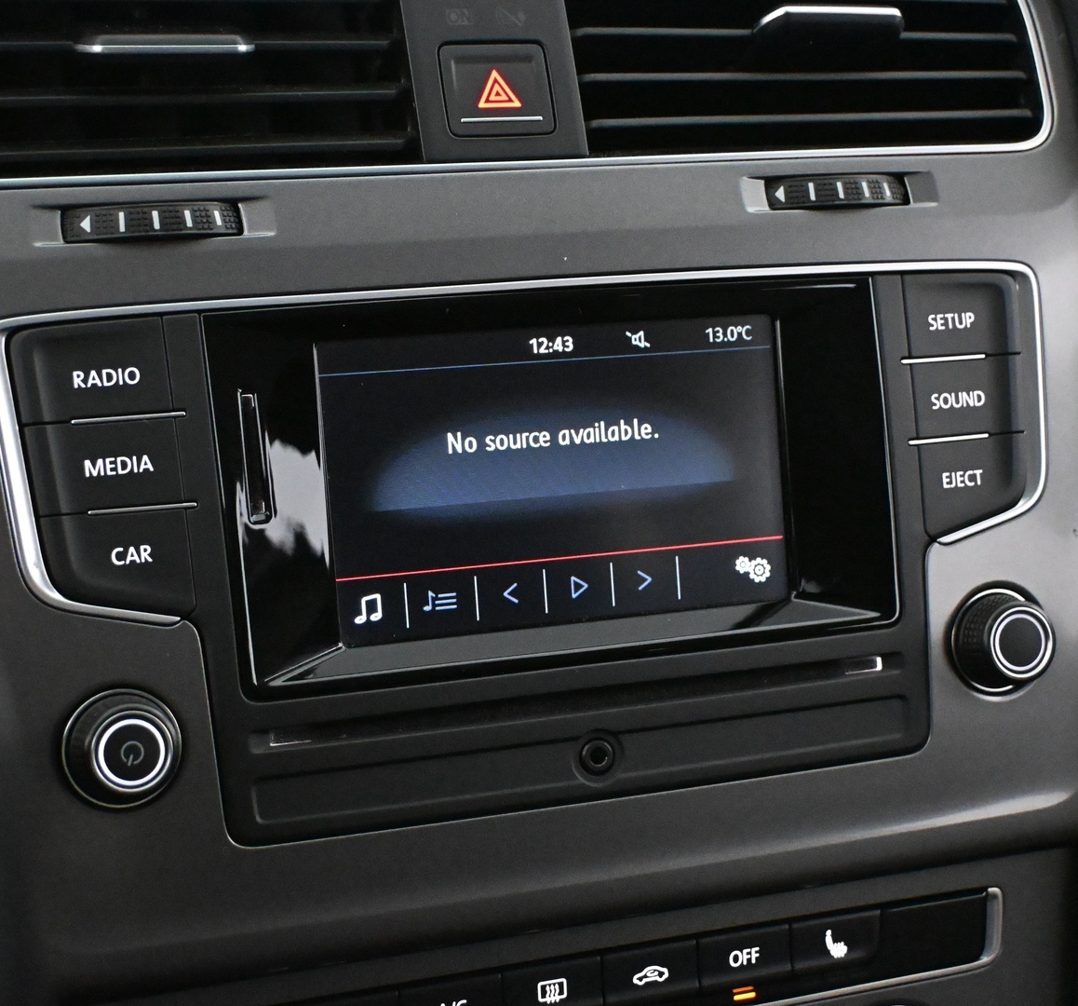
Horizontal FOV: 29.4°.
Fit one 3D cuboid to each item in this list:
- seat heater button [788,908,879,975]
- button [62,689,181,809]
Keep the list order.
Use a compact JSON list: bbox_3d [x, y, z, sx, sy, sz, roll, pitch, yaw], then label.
[{"bbox_3d":[0.070,0.103,0.484,0.023,0.011,0.005,-5,1,-19],"label":"seat heater button"},{"bbox_3d":[-0.082,0.050,0.410,0.024,0.024,0.014,-5,1,-18],"label":"button"}]

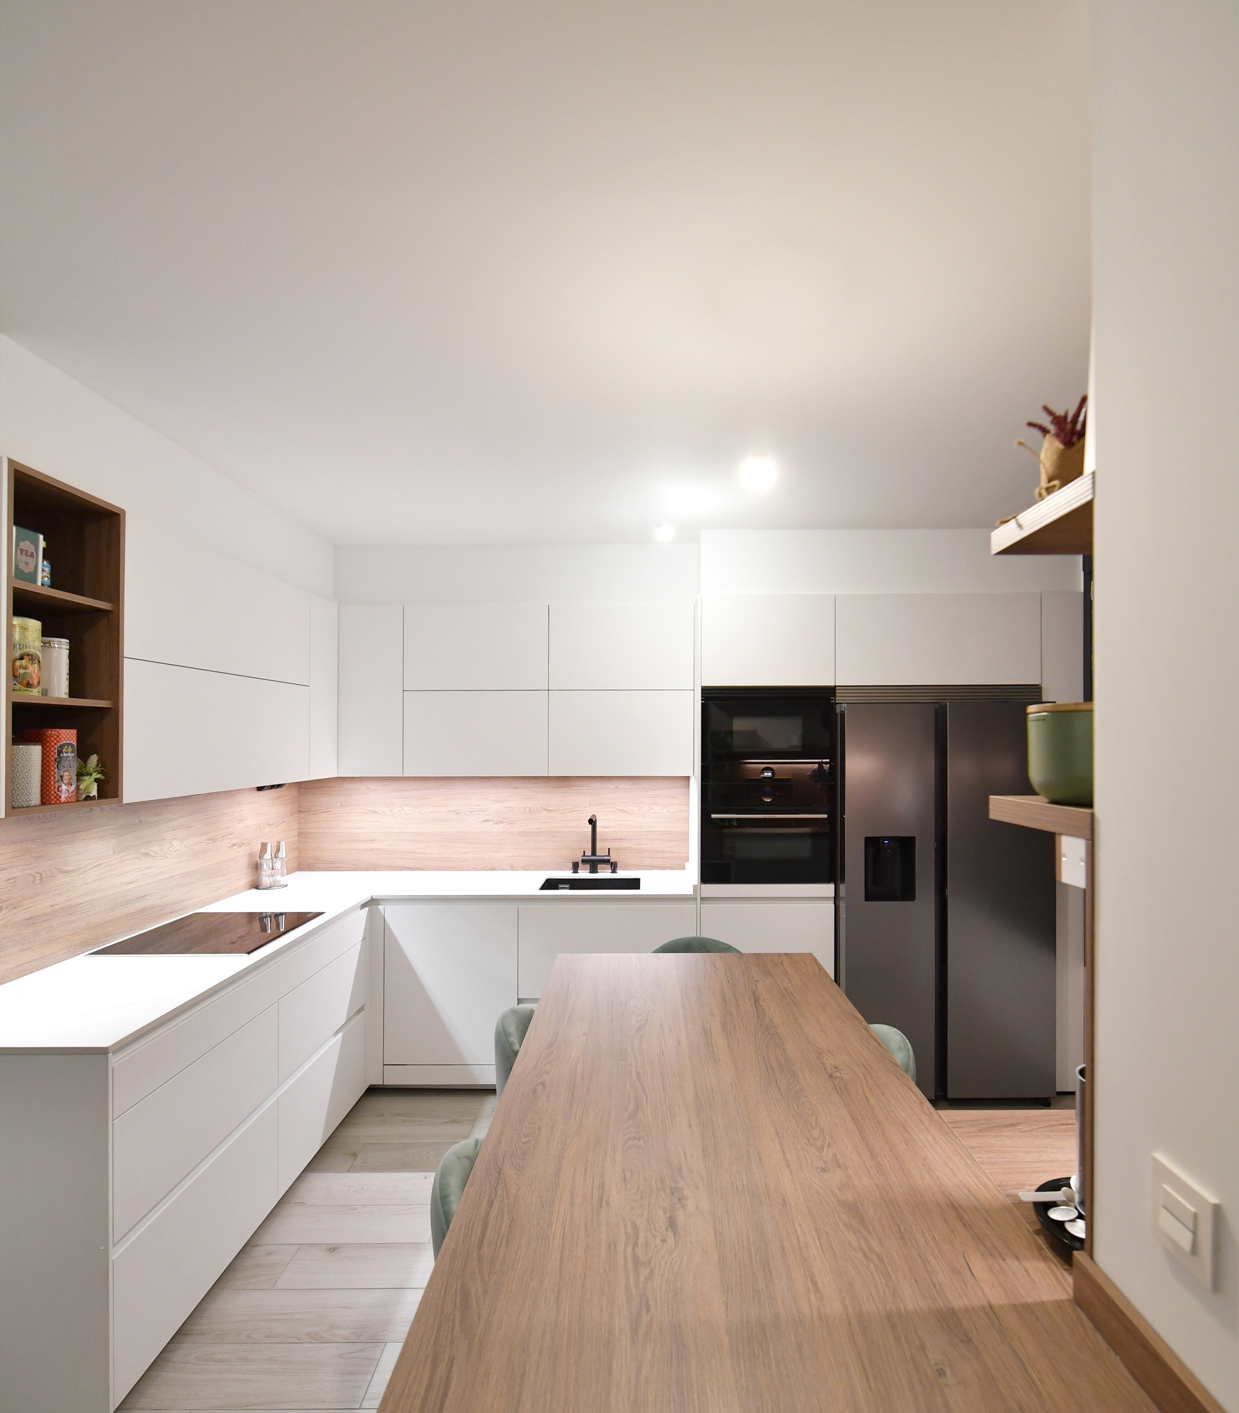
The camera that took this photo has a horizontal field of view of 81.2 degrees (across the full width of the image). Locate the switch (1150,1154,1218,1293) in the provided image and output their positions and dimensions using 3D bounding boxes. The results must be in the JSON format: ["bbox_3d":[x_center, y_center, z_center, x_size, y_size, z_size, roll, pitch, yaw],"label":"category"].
[{"bbox_3d":[0.590,0.538,0.757,0.012,0.087,0.086,0,-2,1],"label":"switch"}]

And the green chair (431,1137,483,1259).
[{"bbox_3d":[-0.075,1.200,1.250,0.530,0.930,0.500,0,-2,1],"label":"green chair"}]

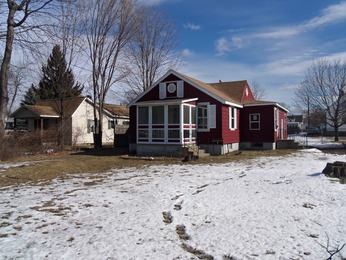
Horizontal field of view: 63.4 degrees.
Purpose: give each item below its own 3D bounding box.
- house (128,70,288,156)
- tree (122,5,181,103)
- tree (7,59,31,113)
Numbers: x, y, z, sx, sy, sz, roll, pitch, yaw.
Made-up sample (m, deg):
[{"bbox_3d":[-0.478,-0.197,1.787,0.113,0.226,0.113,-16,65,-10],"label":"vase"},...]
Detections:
[{"bbox_3d":[3.600,-1.250,23.600,10.100,5.700,15.600,0,0,27],"label":"house"},{"bbox_3d":[-2.600,-6.800,34.000,7.200,16.800,7.200,0,0,0],"label":"tree"},{"bbox_3d":[-22.000,-4.300,40.000,4.000,11.800,4.000,0,0,0],"label":"tree"}]

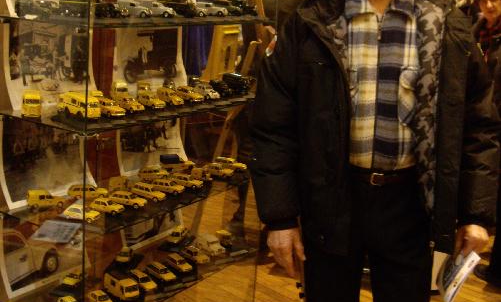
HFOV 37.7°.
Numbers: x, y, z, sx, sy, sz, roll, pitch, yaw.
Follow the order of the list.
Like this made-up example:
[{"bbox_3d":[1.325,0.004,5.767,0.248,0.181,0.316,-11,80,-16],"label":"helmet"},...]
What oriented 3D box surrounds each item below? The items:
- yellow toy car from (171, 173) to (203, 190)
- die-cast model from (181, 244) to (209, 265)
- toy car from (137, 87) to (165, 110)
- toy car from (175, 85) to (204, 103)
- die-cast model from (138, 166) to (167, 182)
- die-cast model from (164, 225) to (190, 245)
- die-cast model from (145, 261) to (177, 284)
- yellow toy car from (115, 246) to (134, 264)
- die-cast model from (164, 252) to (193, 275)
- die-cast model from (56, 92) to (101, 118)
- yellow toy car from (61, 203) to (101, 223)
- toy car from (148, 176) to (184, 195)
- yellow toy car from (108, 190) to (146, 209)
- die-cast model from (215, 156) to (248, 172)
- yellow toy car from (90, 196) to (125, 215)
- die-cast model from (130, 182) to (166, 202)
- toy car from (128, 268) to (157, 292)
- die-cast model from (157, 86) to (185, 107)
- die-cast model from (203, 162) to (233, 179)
[{"bbox_3d":[-0.187,0.080,2.143,0.095,0.033,0.037,14,16,35],"label":"yellow toy car"},{"bbox_3d":[-0.161,0.305,2.172,0.038,0.033,0.092,-8,19,-42],"label":"die-cast model"},{"bbox_3d":[-0.246,-0.129,1.845,0.036,0.034,0.082,-9,19,-43],"label":"toy car"},{"bbox_3d":[-0.158,-0.149,1.928,0.036,0.034,0.089,-5,16,-35],"label":"toy car"},{"bbox_3d":[-0.291,0.060,2.195,0.090,0.034,0.037,4,13,-1],"label":"die-cast model"},{"bbox_3d":[-0.227,0.263,2.322,0.037,0.033,0.086,8,14,15],"label":"die-cast model"},{"bbox_3d":[-0.246,0.331,2.035,0.039,0.033,0.096,-7,18,-41],"label":"die-cast model"},{"bbox_3d":[-0.361,0.297,2.140,0.037,0.033,0.083,6,14,6],"label":"yellow toy car"},{"bbox_3d":[-0.200,0.320,2.098,0.037,0.032,0.086,-7,18,-40],"label":"die-cast model"},{"bbox_3d":[-0.379,-0.101,1.621,0.102,0.050,0.044,16,18,42],"label":"die-cast model"},{"bbox_3d":[-0.401,0.149,1.756,0.083,0.032,0.037,9,14,16],"label":"yellow toy car"},{"bbox_3d":[-0.227,0.095,2.030,0.101,0.034,0.039,11,15,25],"label":"toy car"},{"bbox_3d":[-0.321,0.122,1.922,0.097,0.033,0.037,12,15,29],"label":"yellow toy car"},{"bbox_3d":[-0.059,0.037,2.250,0.092,0.033,0.038,13,17,33],"label":"die-cast model"},{"bbox_3d":[-0.354,0.135,1.830,0.085,0.032,0.037,10,15,23],"label":"yellow toy car"},{"bbox_3d":[-0.263,0.105,1.876,0.098,0.035,0.038,15,17,39],"label":"die-cast model"},{"bbox_3d":[-0.282,0.338,1.921,0.036,0.035,0.087,-6,16,-36],"label":"toy car"},{"bbox_3d":[-0.206,-0.144,1.915,0.036,0.037,0.082,-7,18,-40],"label":"die-cast model"},{"bbox_3d":[-0.098,0.057,2.272,0.092,0.033,0.037,8,14,17],"label":"die-cast model"}]

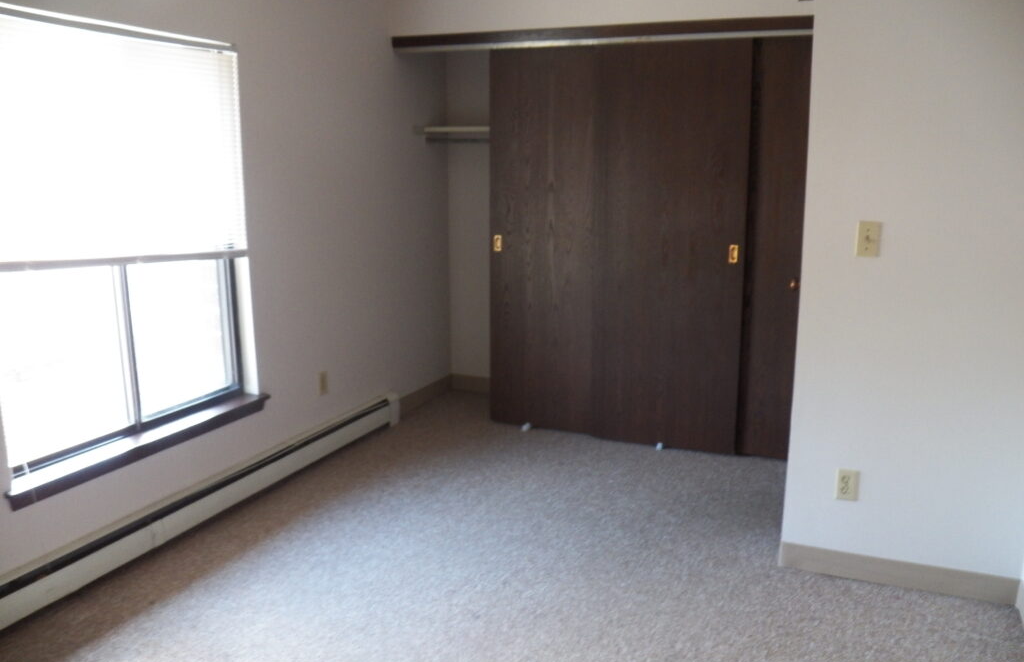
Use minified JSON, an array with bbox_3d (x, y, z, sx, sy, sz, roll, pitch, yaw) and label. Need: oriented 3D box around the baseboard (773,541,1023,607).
[{"bbox_3d":[1.312,0.829,2.852,0.737,0.094,0.016,5,12,22],"label":"baseboard"}]

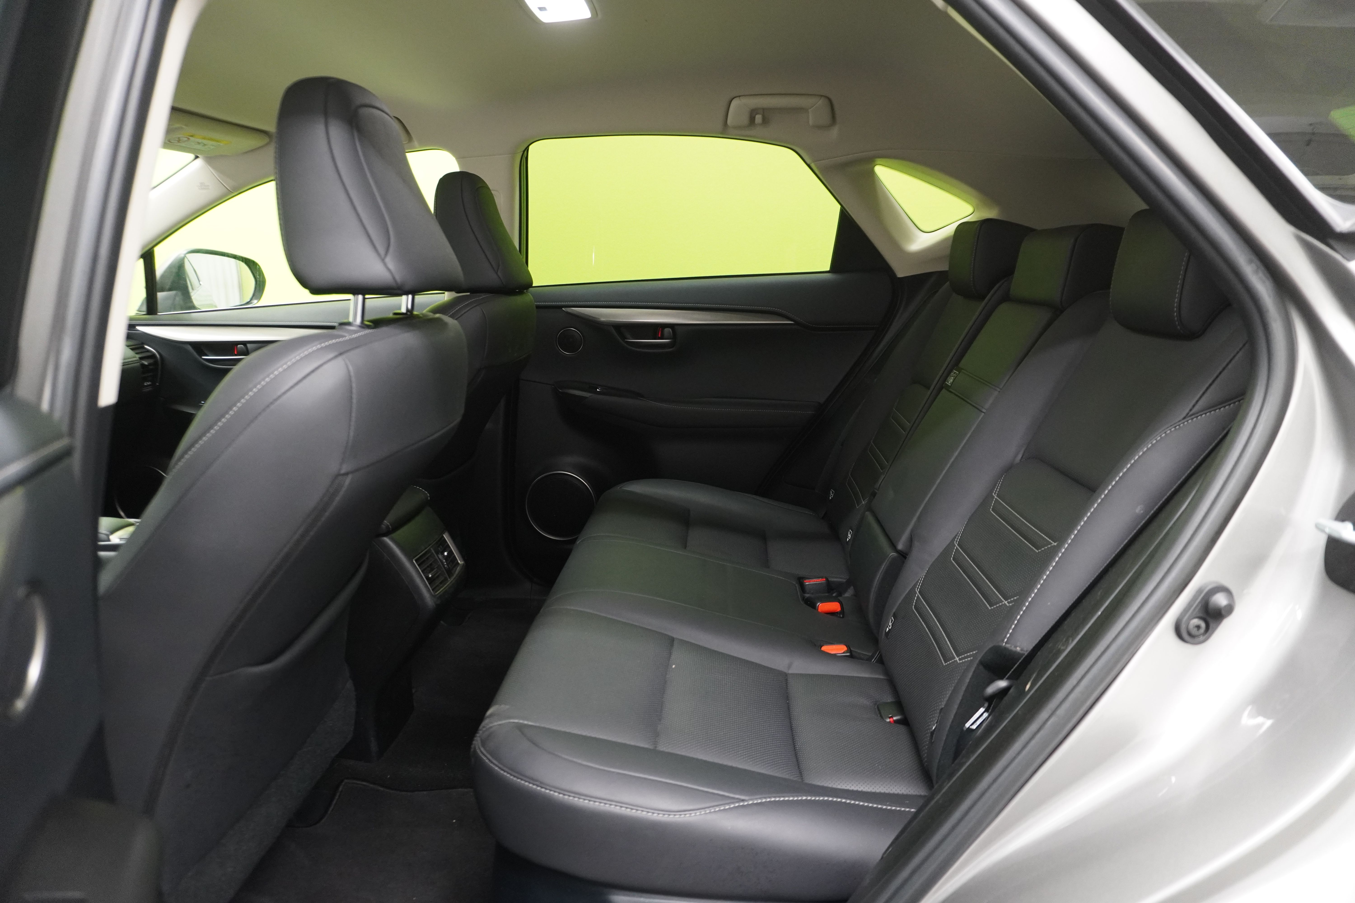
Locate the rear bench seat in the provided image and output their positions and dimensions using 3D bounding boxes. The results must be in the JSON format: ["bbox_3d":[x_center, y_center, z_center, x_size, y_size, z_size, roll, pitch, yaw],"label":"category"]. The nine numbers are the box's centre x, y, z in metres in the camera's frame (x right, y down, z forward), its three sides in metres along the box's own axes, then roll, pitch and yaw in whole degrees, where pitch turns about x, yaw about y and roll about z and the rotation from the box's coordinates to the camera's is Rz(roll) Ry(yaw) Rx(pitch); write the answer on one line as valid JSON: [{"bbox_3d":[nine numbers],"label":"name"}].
[{"bbox_3d":[0.234,-0.006,1.441,0.900,0.730,1.300,1,12,3],"label":"rear bench seat"}]

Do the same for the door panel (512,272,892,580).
[{"bbox_3d":[0.046,-0.045,2.159,0.900,0.750,0.120,1,12,3],"label":"door panel"}]

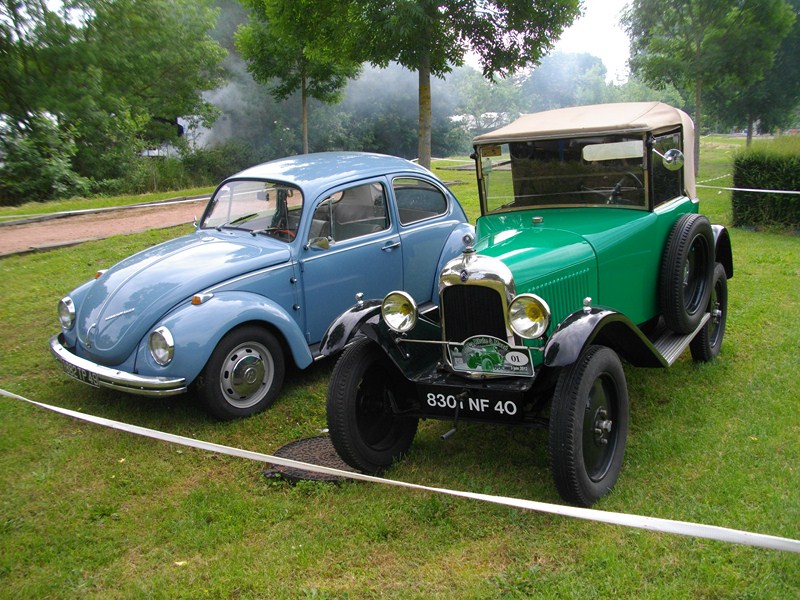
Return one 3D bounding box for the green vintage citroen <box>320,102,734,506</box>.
[{"bbox_3d":[0.963,-0.212,4.401,1.400,1.750,3.200,1,12,34],"label":"green vintage citroen"}]

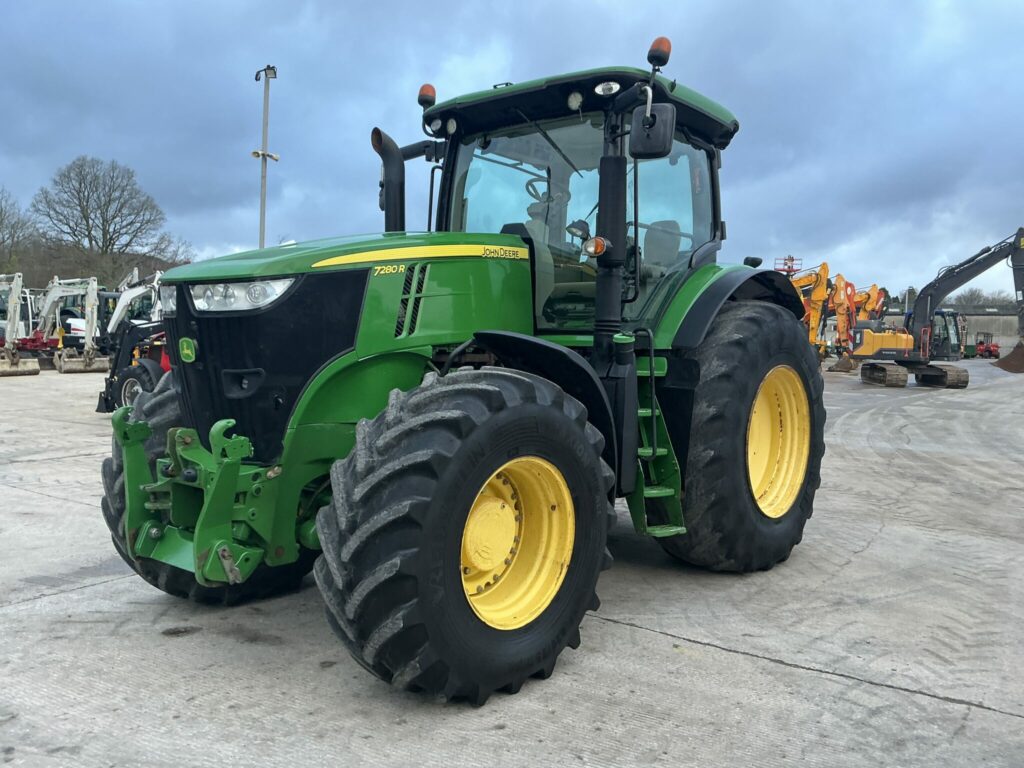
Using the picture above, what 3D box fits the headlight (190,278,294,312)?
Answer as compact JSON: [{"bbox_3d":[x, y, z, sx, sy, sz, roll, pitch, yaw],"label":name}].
[{"bbox_3d":[-1.256,-0.421,3.907,0.460,0.170,0.170,2,3,3],"label":"headlight"}]

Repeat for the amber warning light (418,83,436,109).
[{"bbox_3d":[-0.649,-2.217,6.364,0.135,0.195,0.135,1,3,0],"label":"amber warning light"}]

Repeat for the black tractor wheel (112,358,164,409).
[{"bbox_3d":[-6.512,0.212,14.547,1.100,1.080,0.340,3,3,30],"label":"black tractor wheel"}]

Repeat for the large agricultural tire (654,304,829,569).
[{"bbox_3d":[1.730,0.383,6.259,0.700,1.980,2.030,4,4,41],"label":"large agricultural tire"}]

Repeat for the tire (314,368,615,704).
[{"bbox_3d":[-0.156,0.684,4.045,0.600,1.514,1.590,4,4,42],"label":"tire"}]

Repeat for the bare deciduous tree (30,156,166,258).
[{"bbox_3d":[-44.929,-18.200,90.000,14.600,13.000,13.500,0,3,-27],"label":"bare deciduous tree"}]

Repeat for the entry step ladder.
[{"bbox_3d":[0.863,0.376,5.301,0.430,1.190,0.490,4,4,41],"label":"entry step ladder"}]

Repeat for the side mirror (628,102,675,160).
[{"bbox_3d":[0.856,-1.538,5.045,0.260,0.340,0.090,2,3,17],"label":"side mirror"}]

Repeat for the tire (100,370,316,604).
[{"bbox_3d":[-1.754,0.572,5.365,0.600,1.514,1.590,4,4,42],"label":"tire"}]

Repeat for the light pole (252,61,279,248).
[{"bbox_3d":[-8.160,-5.178,27.272,0.700,10.360,0.600,1,3,0],"label":"light pole"}]

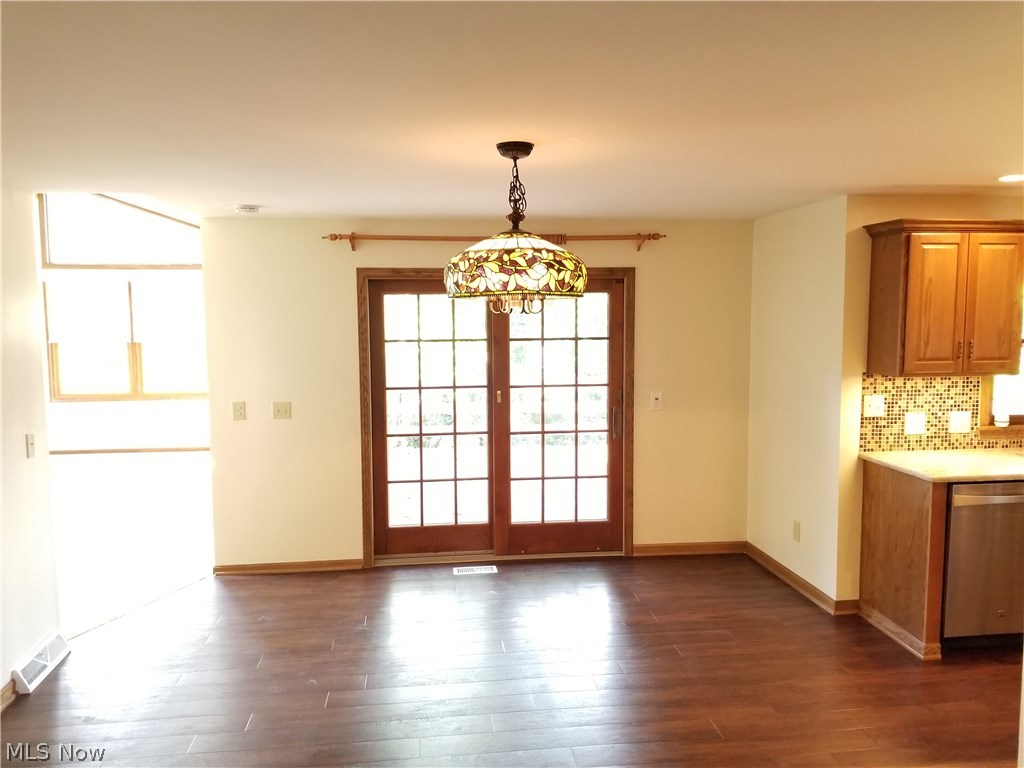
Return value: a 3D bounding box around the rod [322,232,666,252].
[{"bbox_3d":[-0.090,-0.965,5.218,2.323,0.124,0.149,-1,5,-7],"label":"rod"}]

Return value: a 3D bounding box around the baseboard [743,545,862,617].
[{"bbox_3d":[1.873,1.255,5.090,0.156,0.080,1.247,-1,5,-7],"label":"baseboard"}]

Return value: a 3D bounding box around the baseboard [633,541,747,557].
[{"bbox_3d":[1.310,1.210,5.636,0.866,0.080,0.026,-1,5,-7],"label":"baseboard"}]

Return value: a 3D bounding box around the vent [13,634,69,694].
[{"bbox_3d":[-2.325,1.377,3.823,0.070,0.116,0.449,-1,5,-7],"label":"vent"}]

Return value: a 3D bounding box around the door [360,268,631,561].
[{"bbox_3d":[-0.089,0.234,5.435,1.927,2.078,0.117,-1,5,-7],"label":"door"}]

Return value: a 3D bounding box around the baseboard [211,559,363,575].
[{"bbox_3d":[-1.534,1.260,5.303,1.008,0.078,0.026,-1,5,-7],"label":"baseboard"}]

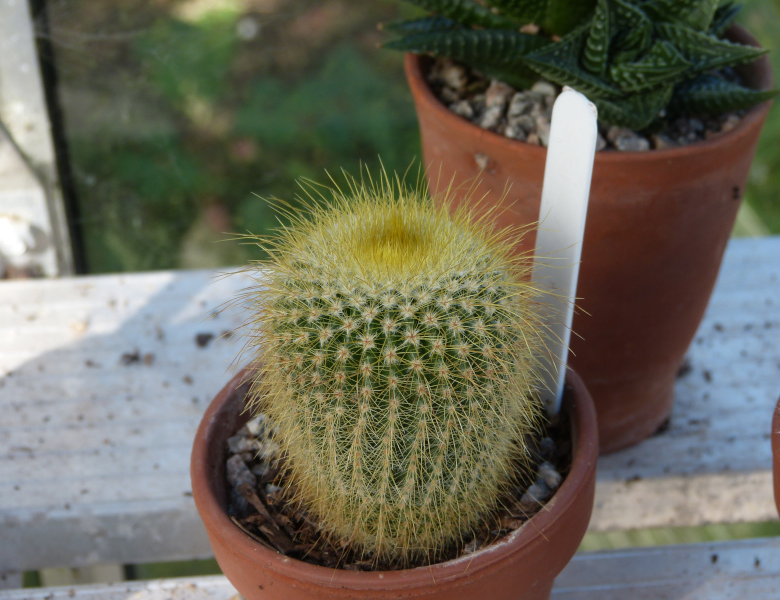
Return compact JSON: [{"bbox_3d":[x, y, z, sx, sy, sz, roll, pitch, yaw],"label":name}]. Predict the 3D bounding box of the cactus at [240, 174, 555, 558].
[{"bbox_3d":[0.001,0.015,0.490,0.081,0.083,0.081,-1,36,0],"label":"cactus"}]

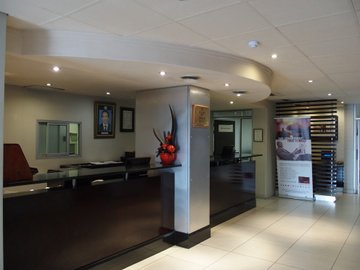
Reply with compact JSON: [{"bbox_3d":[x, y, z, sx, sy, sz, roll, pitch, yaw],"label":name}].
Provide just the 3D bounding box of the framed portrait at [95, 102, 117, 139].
[{"bbox_3d":[-1.383,-0.269,5.460,0.035,0.685,0.505,-1,-1,37],"label":"framed portrait"}]

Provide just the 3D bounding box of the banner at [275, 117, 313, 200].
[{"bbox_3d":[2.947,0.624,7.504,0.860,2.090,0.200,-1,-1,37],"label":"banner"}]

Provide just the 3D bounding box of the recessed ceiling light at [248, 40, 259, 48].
[{"bbox_3d":[0.720,-0.889,2.853,0.105,0.050,0.105,0,-1,0],"label":"recessed ceiling light"}]

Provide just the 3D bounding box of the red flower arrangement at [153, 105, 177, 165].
[{"bbox_3d":[-0.219,0.001,4.190,0.250,0.870,0.310,-1,-1,37],"label":"red flower arrangement"}]

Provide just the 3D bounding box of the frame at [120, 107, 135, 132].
[{"bbox_3d":[-1.046,-0.302,5.915,0.030,0.495,0.395,-1,-1,37],"label":"frame"}]

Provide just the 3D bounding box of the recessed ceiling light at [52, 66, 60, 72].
[{"bbox_3d":[-1.349,-0.715,3.180,0.090,0.030,0.090,-1,-1,37],"label":"recessed ceiling light"}]

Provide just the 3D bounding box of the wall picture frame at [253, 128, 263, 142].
[{"bbox_3d":[2.091,0.018,7.773,0.260,0.340,0.025,-1,-1,37],"label":"wall picture frame"}]

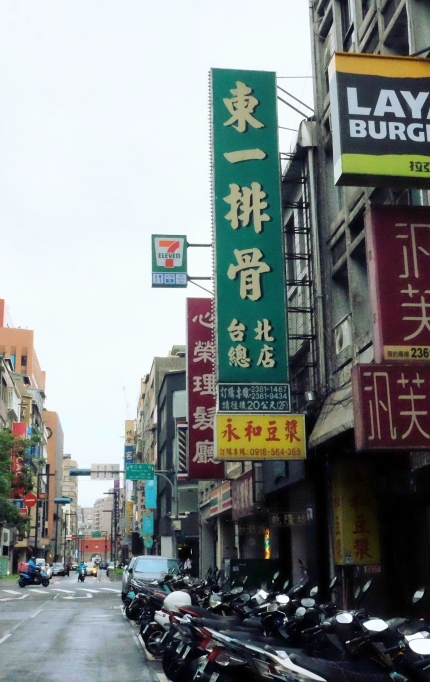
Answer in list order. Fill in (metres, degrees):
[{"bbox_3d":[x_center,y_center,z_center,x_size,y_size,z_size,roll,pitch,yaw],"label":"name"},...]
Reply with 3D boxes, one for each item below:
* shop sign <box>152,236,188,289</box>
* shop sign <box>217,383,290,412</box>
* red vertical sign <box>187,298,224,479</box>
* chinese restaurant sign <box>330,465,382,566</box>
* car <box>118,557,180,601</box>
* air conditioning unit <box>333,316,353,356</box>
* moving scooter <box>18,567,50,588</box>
[{"bbox_3d":[-1.561,-2.686,26.452,1.184,1.950,0.300,1,-15,-8],"label":"shop sign"},{"bbox_3d":[0.584,0.868,11.502,1.085,0.426,0.180,1,-15,-8],"label":"shop sign"},{"bbox_3d":[-0.246,1.226,20.240,0.911,4.820,0.250,1,-15,-8],"label":"red vertical sign"},{"bbox_3d":[2.060,2.538,11.277,0.529,1.456,0.380,1,-15,-8],"label":"chinese restaurant sign"},{"bbox_3d":[-2.330,8.790,28.181,1.800,1.700,4.500,1,-15,-8],"label":"car"},{"bbox_3d":[2.416,-0.102,13.527,0.300,0.560,0.820,1,-15,-8],"label":"air conditioning unit"},{"bbox_3d":[-10.521,13.709,44.500,1.830,1.170,0.700,1,-15,-8],"label":"moving scooter"}]

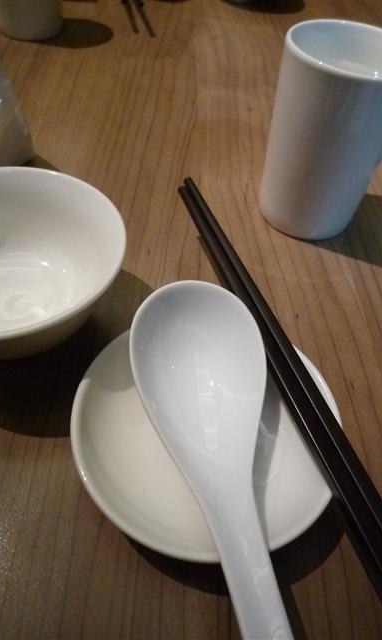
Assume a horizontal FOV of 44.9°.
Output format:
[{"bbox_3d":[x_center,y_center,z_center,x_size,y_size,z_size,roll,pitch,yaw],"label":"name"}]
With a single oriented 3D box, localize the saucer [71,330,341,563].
[{"bbox_3d":[0.006,0.043,0.189,0.105,0.020,0.105,3,51,-4],"label":"saucer"}]

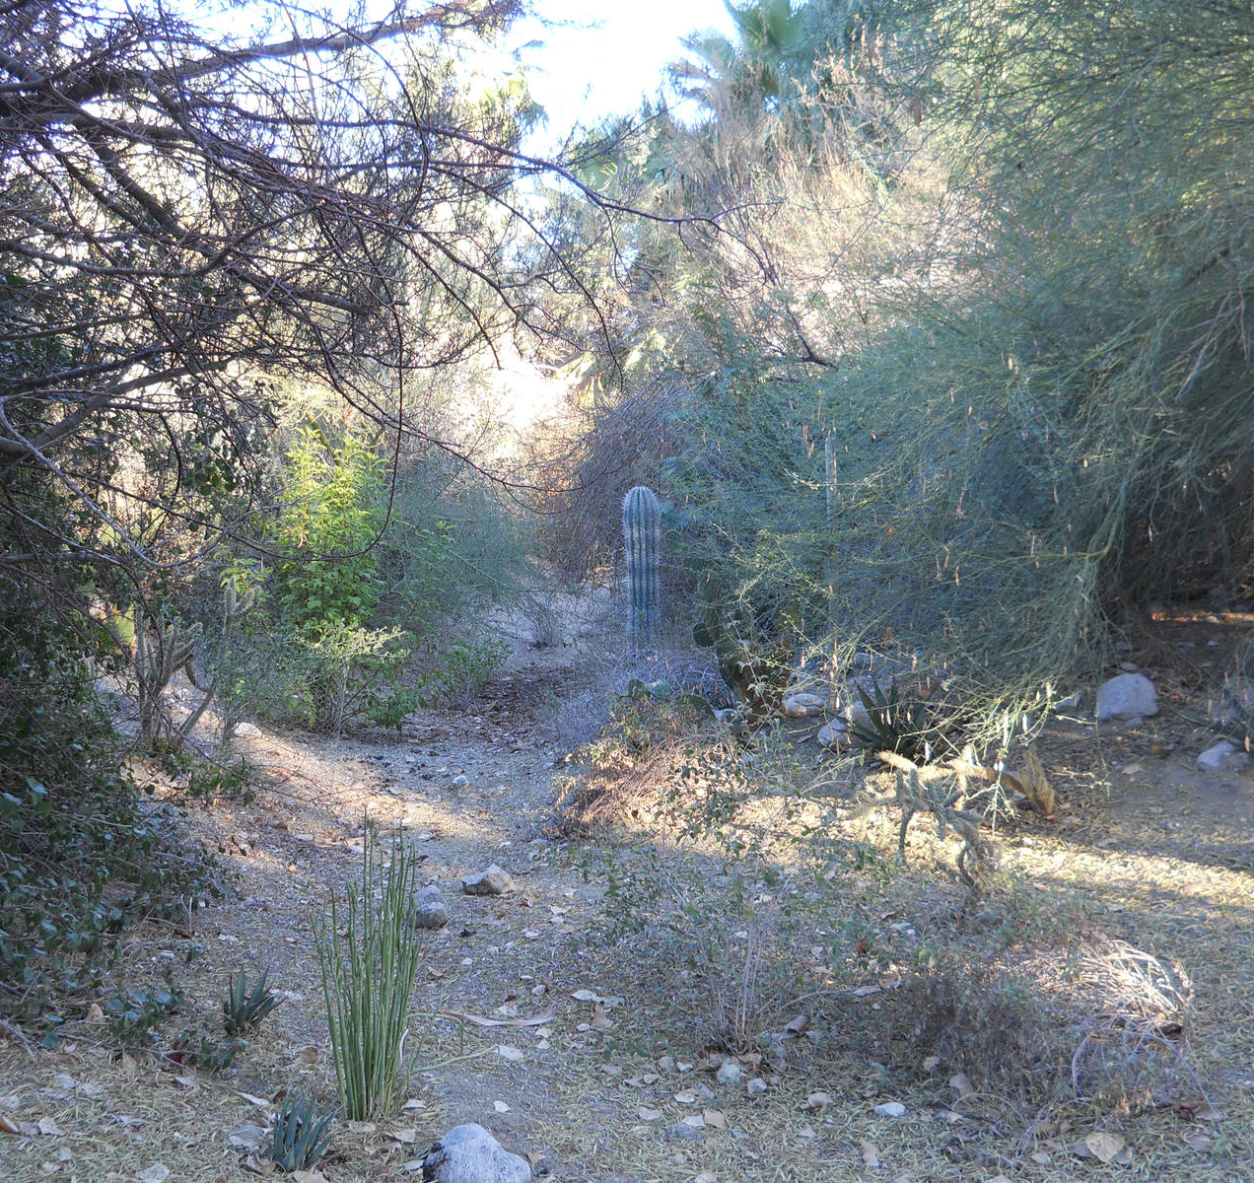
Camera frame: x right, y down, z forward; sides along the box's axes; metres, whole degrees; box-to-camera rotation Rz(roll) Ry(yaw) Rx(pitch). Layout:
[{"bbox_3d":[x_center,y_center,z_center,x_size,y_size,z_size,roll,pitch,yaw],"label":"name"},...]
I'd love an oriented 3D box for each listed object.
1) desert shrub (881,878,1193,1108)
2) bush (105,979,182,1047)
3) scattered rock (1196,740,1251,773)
[{"bbox_3d":[1.155,1.101,4.753,0.831,0.470,0.831,0,2,14],"label":"desert shrub"},{"bbox_3d":[-1.429,1.244,4.990,0.228,0.168,0.194,-1,2,-16],"label":"bush"},{"bbox_3d":[3.770,1.039,10.648,0.323,0.184,0.242,1,2,20],"label":"scattered rock"}]

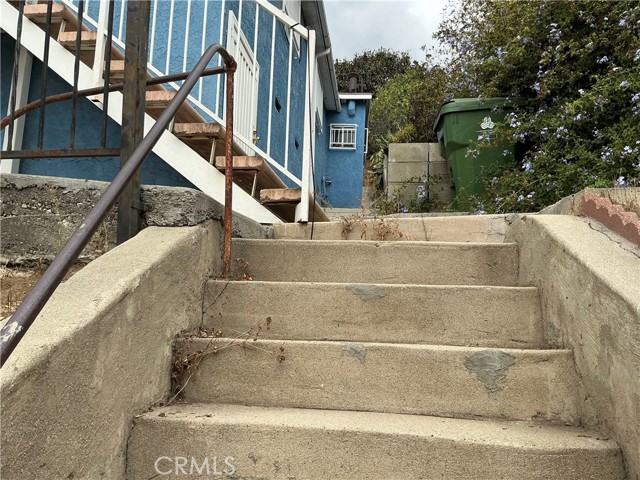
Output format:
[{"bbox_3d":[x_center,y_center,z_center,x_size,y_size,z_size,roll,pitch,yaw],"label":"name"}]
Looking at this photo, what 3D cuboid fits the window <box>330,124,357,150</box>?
[{"bbox_3d":[0.577,-2.495,12.600,0.640,0.620,0.110,2,-3,5],"label":"window"}]

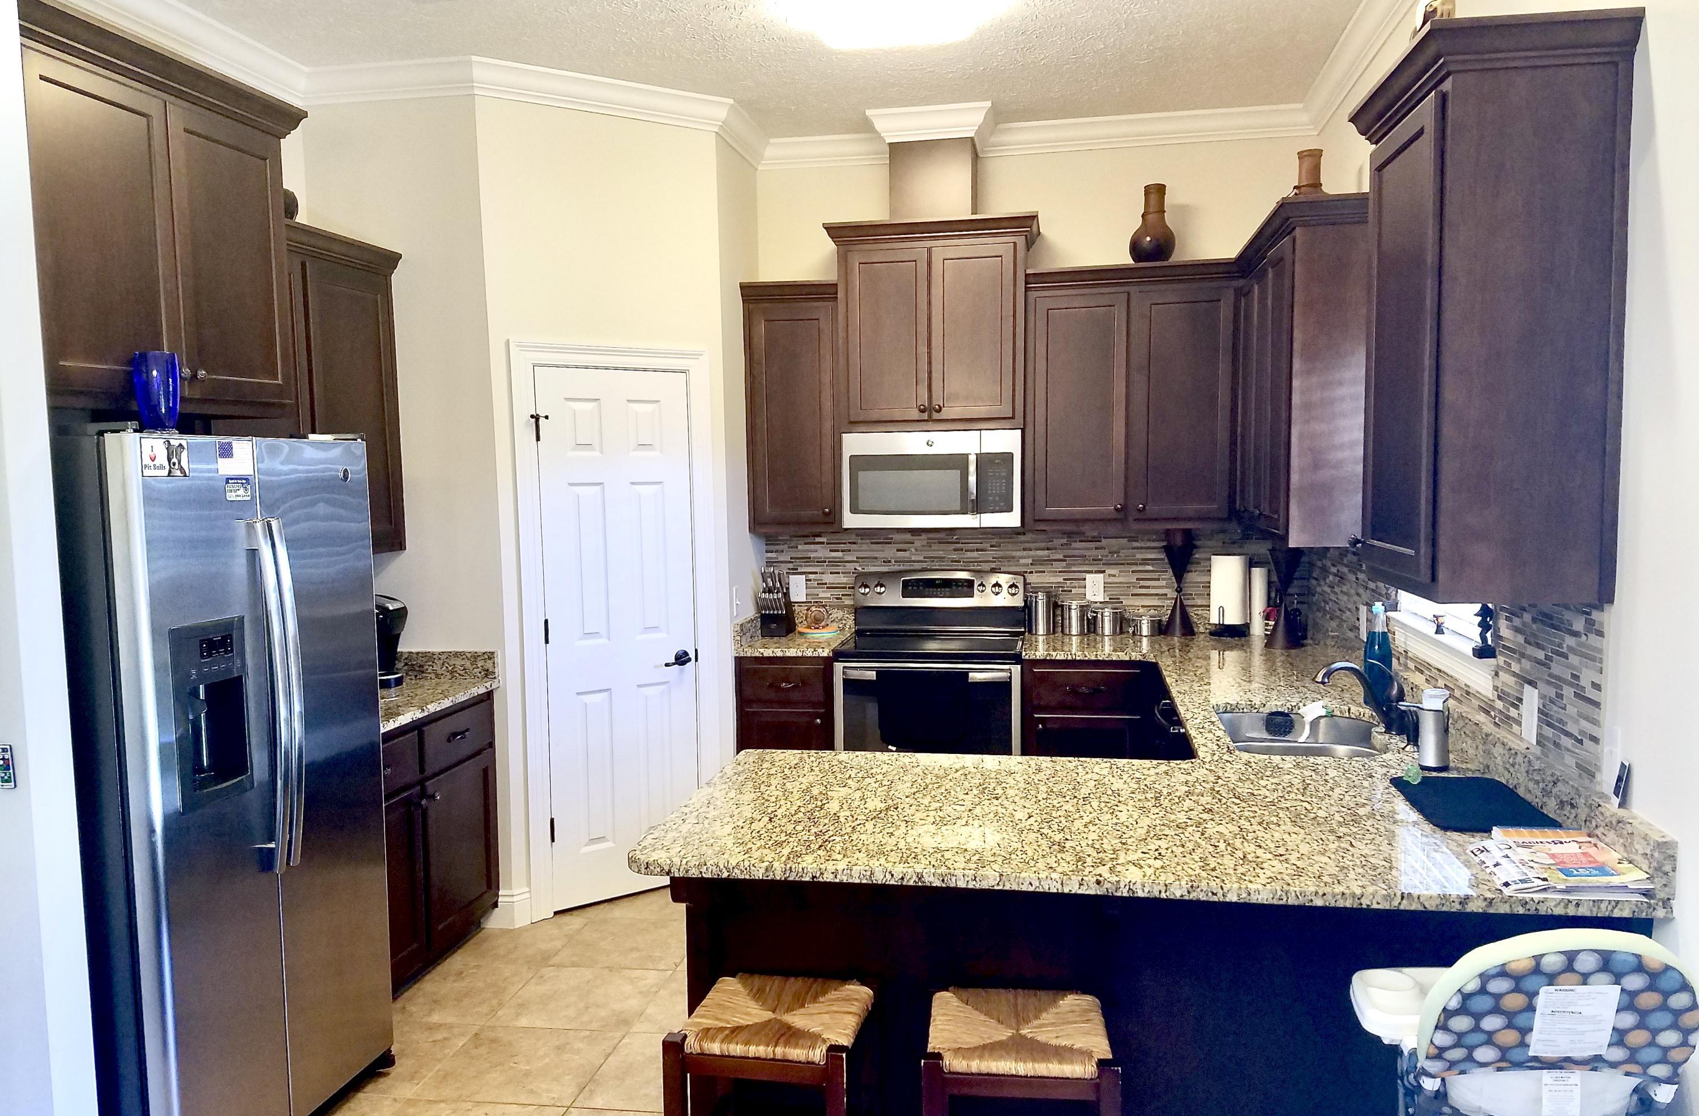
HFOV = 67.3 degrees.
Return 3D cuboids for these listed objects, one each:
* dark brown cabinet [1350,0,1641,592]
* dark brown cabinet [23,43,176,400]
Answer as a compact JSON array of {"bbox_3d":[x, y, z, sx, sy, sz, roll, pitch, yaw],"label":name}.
[{"bbox_3d":[1.311,-0.473,2.692,0.355,1.075,0.690,0,5,10],"label":"dark brown cabinet"},{"bbox_3d":[-1.898,-0.718,2.910,0.510,0.735,0.435,0,5,10],"label":"dark brown cabinet"}]

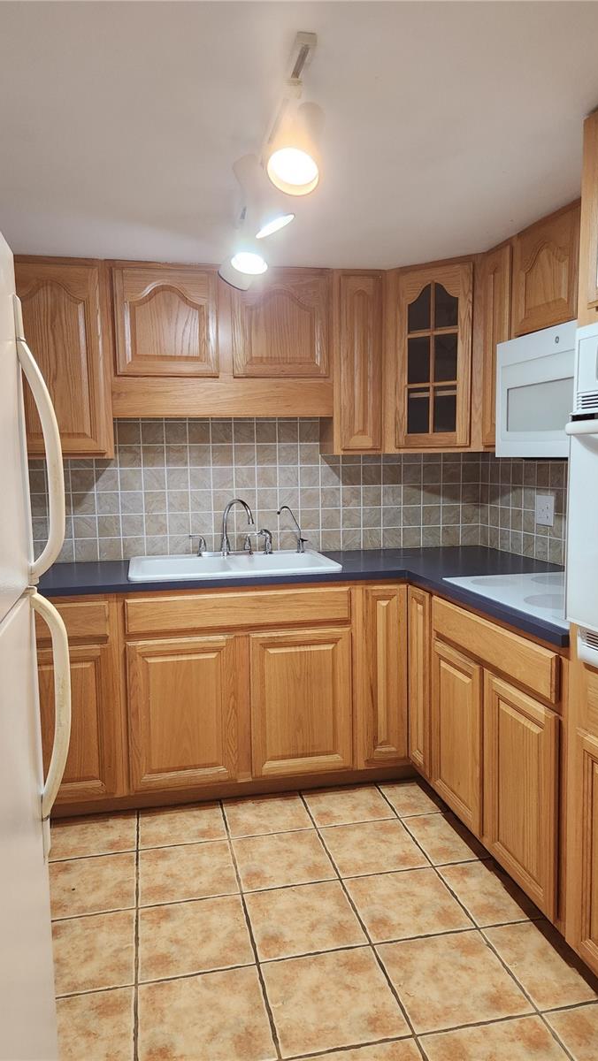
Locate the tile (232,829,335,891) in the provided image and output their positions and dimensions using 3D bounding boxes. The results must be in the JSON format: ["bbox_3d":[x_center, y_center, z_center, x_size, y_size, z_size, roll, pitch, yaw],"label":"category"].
[{"bbox_3d":[-0.055,1.116,2.388,0.307,0.010,0.307,-2,6,-12],"label":"tile"}]

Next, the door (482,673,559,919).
[{"bbox_3d":[0.637,0.739,2.058,0.021,0.573,0.390,-2,6,-12],"label":"door"}]

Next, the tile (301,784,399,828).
[{"bbox_3d":[0.191,1.085,2.779,0.307,0.011,0.295,-2,6,-12],"label":"tile"}]

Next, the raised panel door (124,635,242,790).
[{"bbox_3d":[-0.439,0.691,2.682,0.400,0.573,0.021,-2,6,-12],"label":"raised panel door"}]

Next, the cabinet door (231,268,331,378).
[{"bbox_3d":[-0.072,-0.851,2.934,0.405,0.423,0.021,-2,6,-12],"label":"cabinet door"}]

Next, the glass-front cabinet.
[{"bbox_3d":[0.630,-0.723,3.028,0.330,0.726,0.310,3,7,32],"label":"glass-front cabinet"}]

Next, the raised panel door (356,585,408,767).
[{"bbox_3d":[0.347,0.578,2.841,0.191,0.724,0.021,-2,6,-12],"label":"raised panel door"}]

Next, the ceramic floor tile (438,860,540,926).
[{"bbox_3d":[0.590,1.135,2.217,0.205,0.011,0.307,-2,6,-12],"label":"ceramic floor tile"}]

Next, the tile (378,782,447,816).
[{"bbox_3d":[0.430,1.053,2.747,0.165,0.010,0.245,-2,6,-12],"label":"tile"}]

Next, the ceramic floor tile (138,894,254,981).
[{"bbox_3d":[-0.298,1.157,2.010,0.307,0.010,0.307,-2,6,-12],"label":"ceramic floor tile"}]

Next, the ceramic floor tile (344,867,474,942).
[{"bbox_3d":[0.320,1.119,2.113,0.303,0.010,0.303,-2,6,-12],"label":"ceramic floor tile"}]

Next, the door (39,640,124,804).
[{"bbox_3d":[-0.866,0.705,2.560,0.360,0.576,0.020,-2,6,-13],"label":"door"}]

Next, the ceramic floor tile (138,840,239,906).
[{"bbox_3d":[-0.369,1.137,2.338,0.307,0.011,0.307,-2,6,-12],"label":"ceramic floor tile"}]

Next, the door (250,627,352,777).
[{"bbox_3d":[0.010,0.675,2.777,0.404,0.573,0.021,-2,6,-12],"label":"door"}]

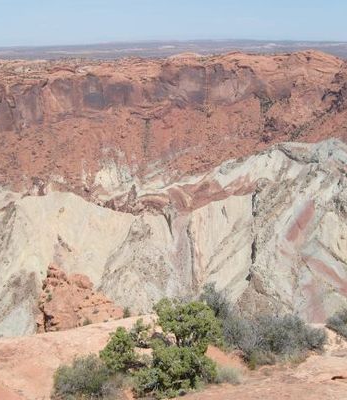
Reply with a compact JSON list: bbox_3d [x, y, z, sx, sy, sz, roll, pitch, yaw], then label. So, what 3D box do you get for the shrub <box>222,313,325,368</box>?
[{"bbox_3d":[1.911,2.685,10.300,1.950,1.020,1.250,0,16,0],"label":"shrub"}]

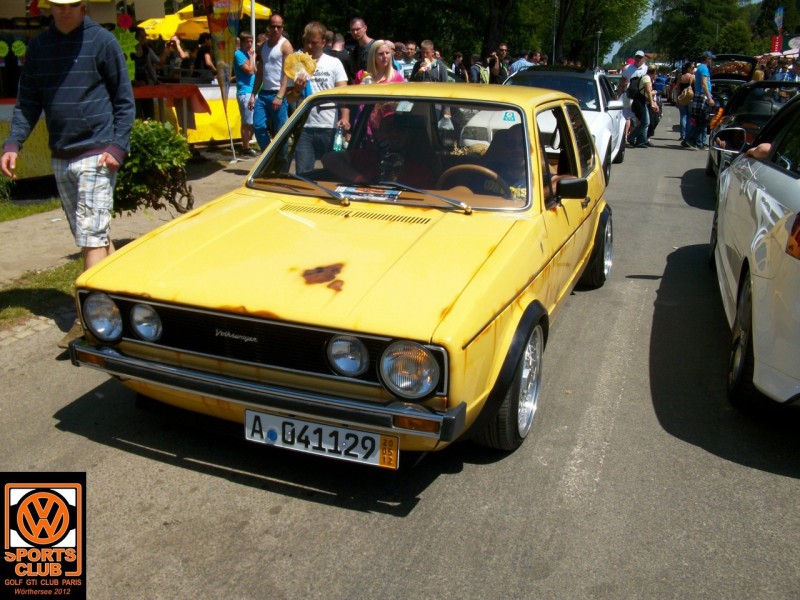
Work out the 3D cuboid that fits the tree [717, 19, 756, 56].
[{"bbox_3d":[27.835,-20.318,65.007,3.600,5.600,3.600,1,17,0],"label":"tree"}]

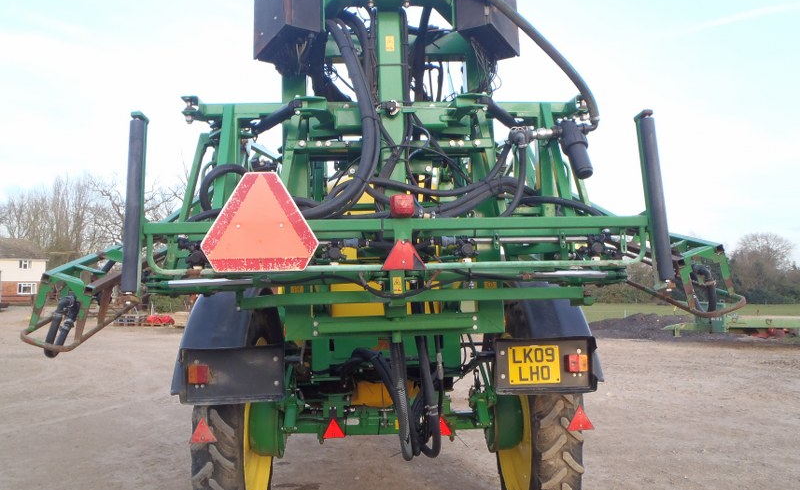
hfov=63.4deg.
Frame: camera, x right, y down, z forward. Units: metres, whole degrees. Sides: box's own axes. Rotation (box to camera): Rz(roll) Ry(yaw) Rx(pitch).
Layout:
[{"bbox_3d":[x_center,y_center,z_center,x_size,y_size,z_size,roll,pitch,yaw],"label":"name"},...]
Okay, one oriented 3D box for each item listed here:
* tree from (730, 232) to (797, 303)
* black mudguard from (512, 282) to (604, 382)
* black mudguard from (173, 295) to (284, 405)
[{"bbox_3d":[39.322,2.434,70.000,6.800,7.600,6.500,-3,-4,27],"label":"tree"},{"bbox_3d":[0.785,0.520,4.060,0.580,0.600,1.050,-1,-4,-3],"label":"black mudguard"},{"bbox_3d":[-0.940,0.570,3.970,0.600,0.630,1.050,-1,-4,-3],"label":"black mudguard"}]

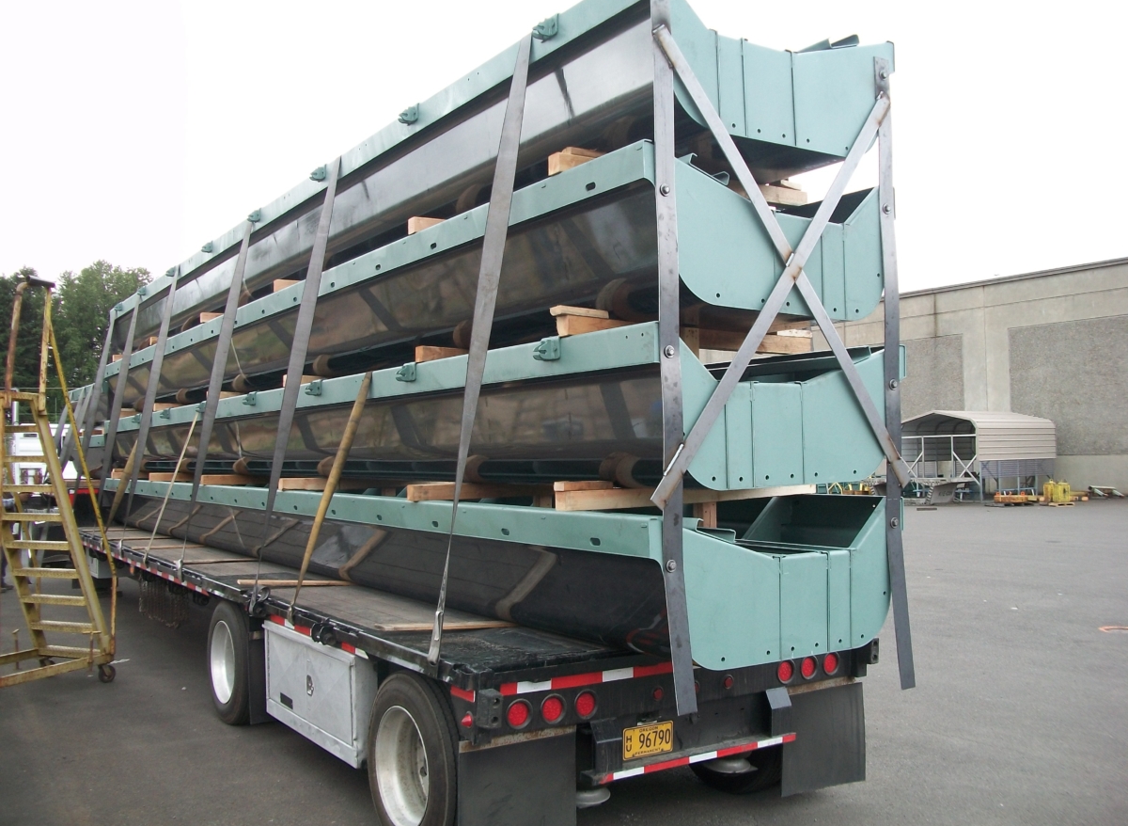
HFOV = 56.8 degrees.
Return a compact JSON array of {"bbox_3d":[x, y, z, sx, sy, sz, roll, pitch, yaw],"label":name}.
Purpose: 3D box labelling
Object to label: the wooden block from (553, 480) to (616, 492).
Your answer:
[{"bbox_3d":[0.097,0.344,4.856,0.275,0.040,0.089,2,-3,-33],"label":"wooden block"}]

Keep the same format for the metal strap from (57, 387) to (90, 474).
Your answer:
[{"bbox_3d":[-7.444,0.320,15.746,0.070,1.494,0.100,20,-17,-30],"label":"metal strap"}]

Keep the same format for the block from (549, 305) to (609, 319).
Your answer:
[{"bbox_3d":[0.076,-0.455,4.761,0.260,0.039,0.089,2,-3,-33],"label":"block"}]

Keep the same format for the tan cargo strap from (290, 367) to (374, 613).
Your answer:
[{"bbox_3d":[-1.469,0.481,6.564,0.060,1.576,0.090,22,-12,-31],"label":"tan cargo strap"}]

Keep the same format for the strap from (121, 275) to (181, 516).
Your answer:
[{"bbox_3d":[-4.387,-0.115,11.069,0.070,2.895,0.100,12,-7,-33],"label":"strap"}]

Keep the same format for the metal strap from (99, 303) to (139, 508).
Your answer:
[{"bbox_3d":[-5.360,-0.035,12.563,0.070,2.774,0.100,12,-9,-32],"label":"metal strap"}]

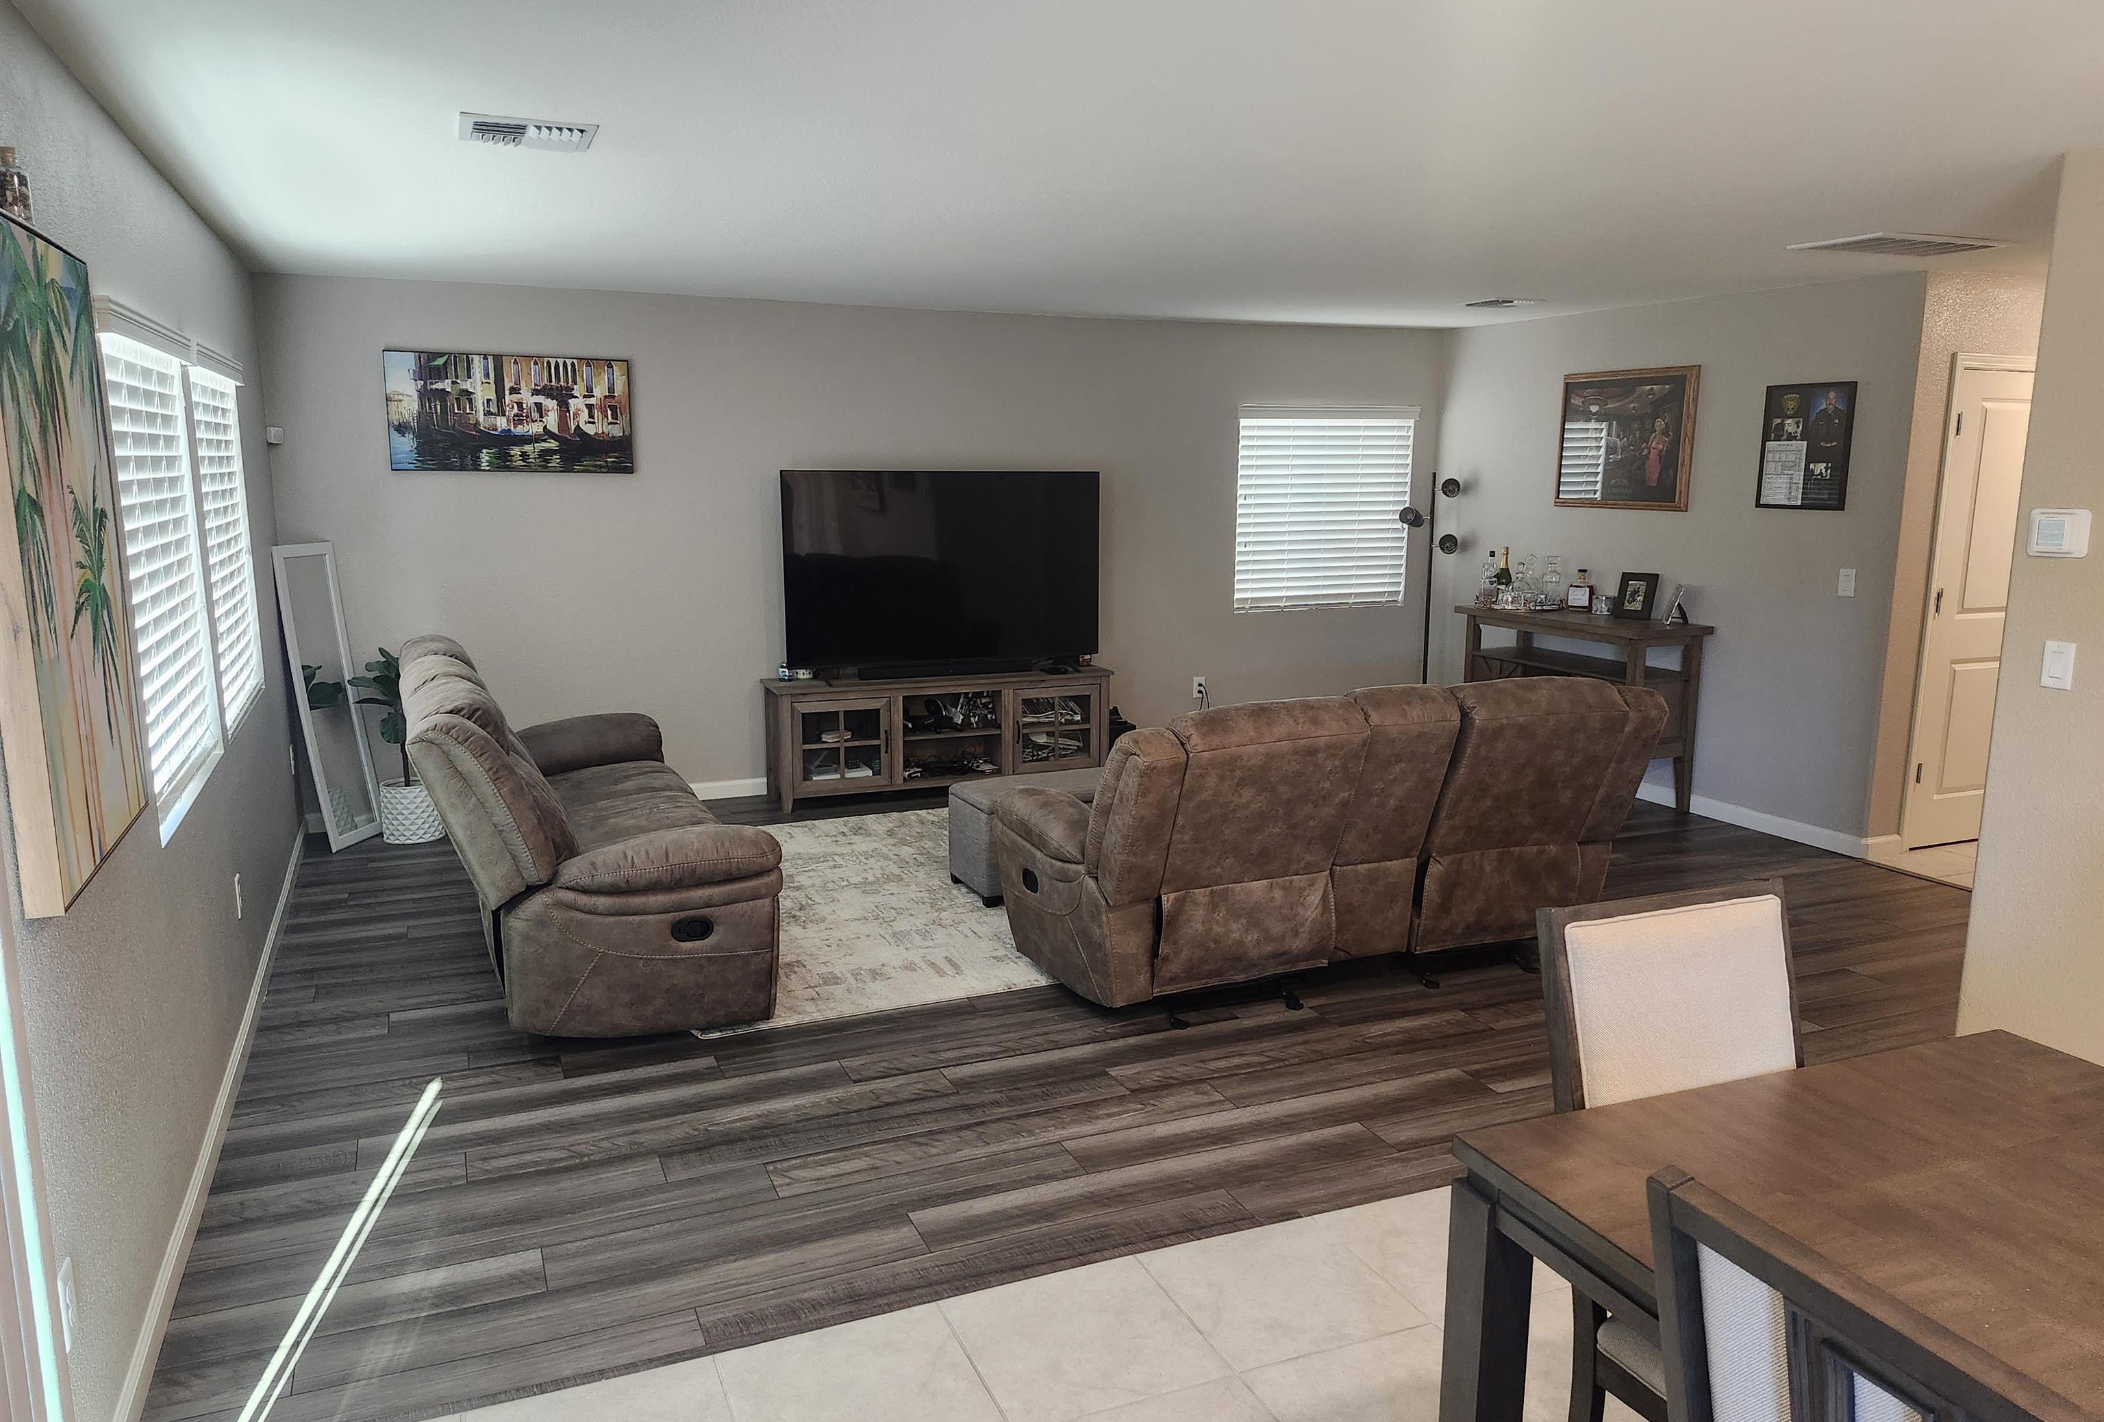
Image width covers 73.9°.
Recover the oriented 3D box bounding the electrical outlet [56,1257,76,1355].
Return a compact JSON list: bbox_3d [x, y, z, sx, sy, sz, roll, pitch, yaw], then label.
[{"bbox_3d":[-1.435,0.863,2.045,0.006,0.116,0.072,-4,11,-23],"label":"electrical outlet"}]

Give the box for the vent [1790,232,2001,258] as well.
[{"bbox_3d":[2.875,-1.569,4.725,0.544,0.017,0.404,-4,11,-23],"label":"vent"}]

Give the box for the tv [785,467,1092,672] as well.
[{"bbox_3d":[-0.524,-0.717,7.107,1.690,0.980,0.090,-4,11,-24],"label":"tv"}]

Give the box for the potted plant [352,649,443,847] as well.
[{"bbox_3d":[-2.838,0.140,6.190,0.450,0.880,0.400,-4,11,-24],"label":"potted plant"}]

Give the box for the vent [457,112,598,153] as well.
[{"bbox_3d":[-1.244,-1.370,3.324,0.300,0.025,0.300,-4,11,-24],"label":"vent"}]

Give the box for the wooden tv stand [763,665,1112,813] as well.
[{"bbox_3d":[-0.548,0.117,7.070,1.751,0.574,0.412,-4,11,-23],"label":"wooden tv stand"}]

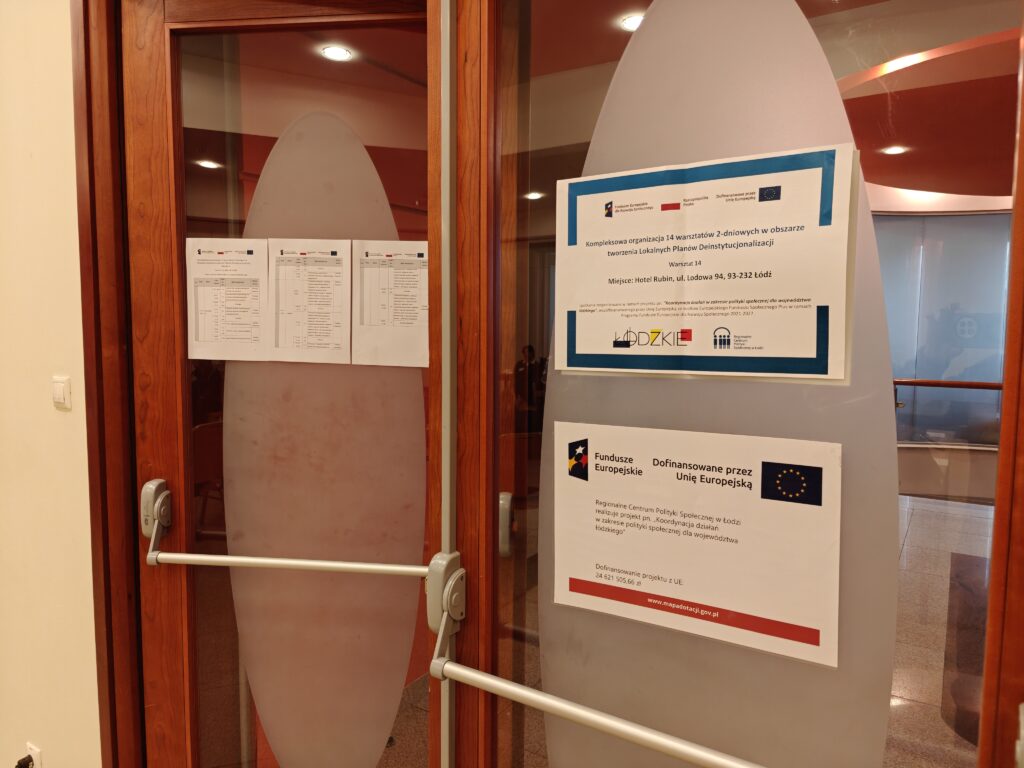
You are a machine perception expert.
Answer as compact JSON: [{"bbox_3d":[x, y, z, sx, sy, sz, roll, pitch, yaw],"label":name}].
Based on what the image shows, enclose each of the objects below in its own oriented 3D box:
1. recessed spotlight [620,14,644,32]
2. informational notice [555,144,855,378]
[{"bbox_3d":[0.659,-1.895,3.572,0.175,0.040,0.175,0,4,0],"label":"recessed spotlight"},{"bbox_3d":[0.248,-0.162,0.974,0.420,0.297,0.008,3,5,32],"label":"informational notice"}]

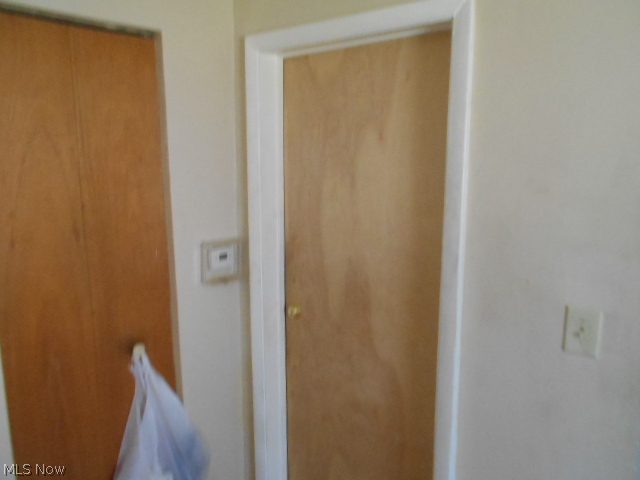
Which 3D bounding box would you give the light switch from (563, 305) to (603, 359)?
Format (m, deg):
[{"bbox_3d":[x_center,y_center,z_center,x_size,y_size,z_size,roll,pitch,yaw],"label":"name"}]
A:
[{"bbox_3d":[0.620,0.220,1.136,0.072,0.115,0.018,7,12,36],"label":"light switch"}]

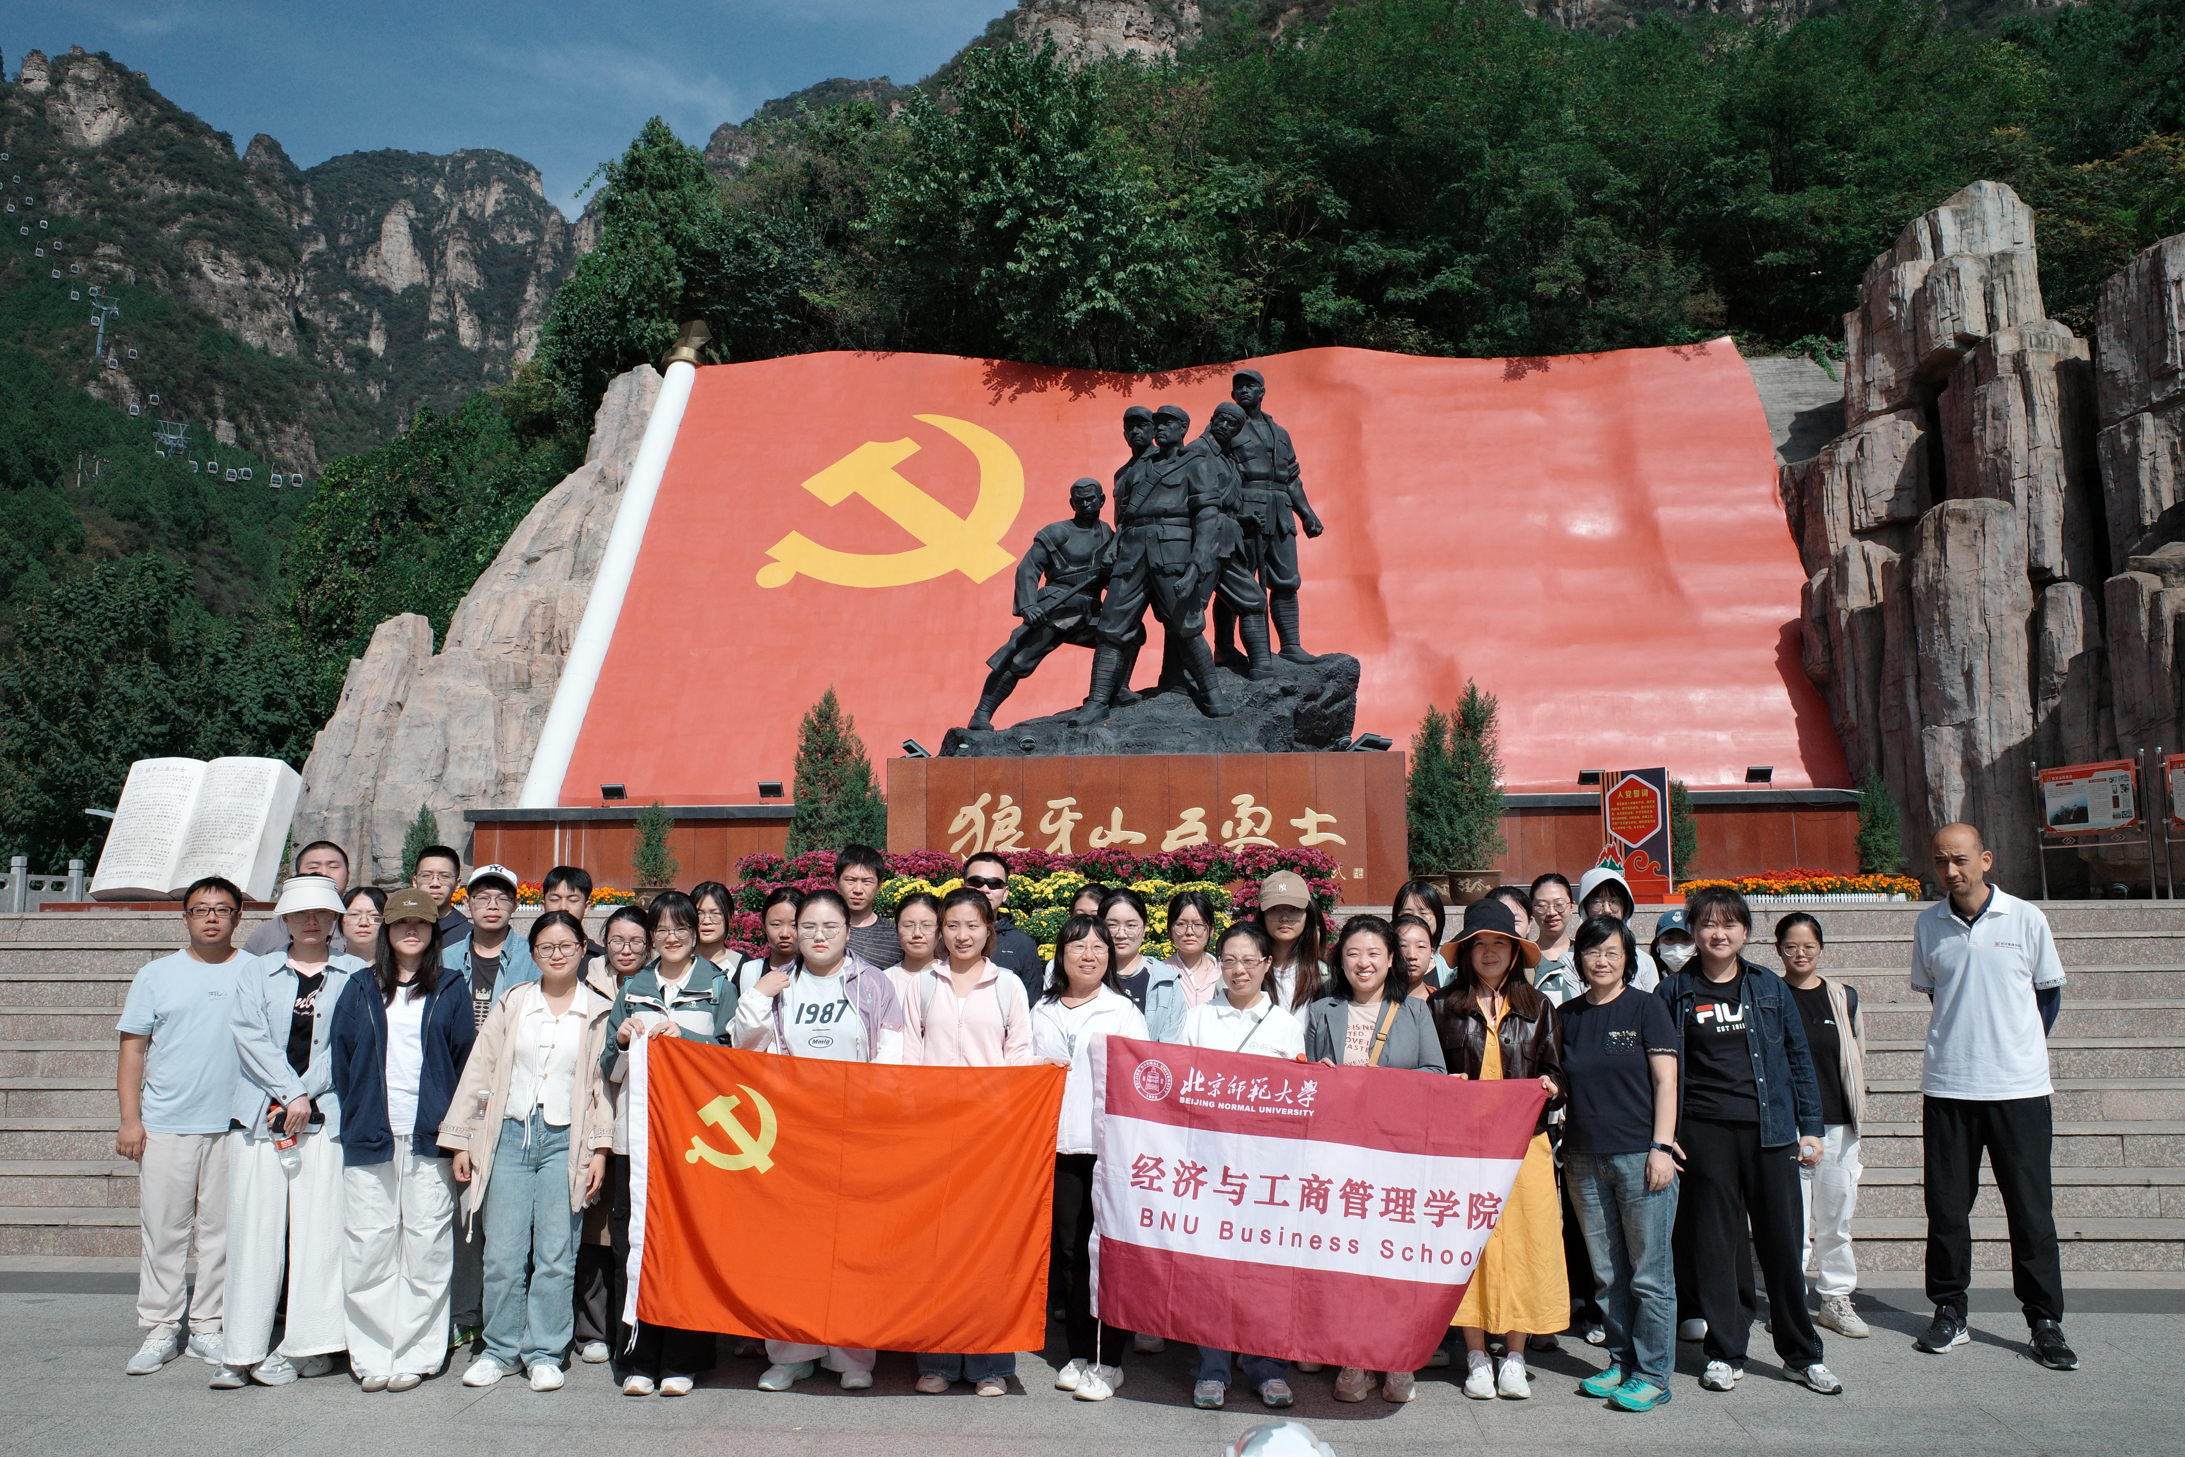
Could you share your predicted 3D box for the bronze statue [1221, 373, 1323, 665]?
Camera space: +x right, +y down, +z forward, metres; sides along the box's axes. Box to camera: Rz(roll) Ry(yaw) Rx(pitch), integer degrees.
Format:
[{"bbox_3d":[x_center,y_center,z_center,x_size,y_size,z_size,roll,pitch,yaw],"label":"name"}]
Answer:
[{"bbox_3d":[1.964,-2.362,18.903,1.209,3.393,0.950,-2,-7,11],"label":"bronze statue"}]

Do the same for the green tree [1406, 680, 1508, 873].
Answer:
[{"bbox_3d":[3.689,0.479,17.243,1.009,1.981,1.050,-1,-7,4],"label":"green tree"}]

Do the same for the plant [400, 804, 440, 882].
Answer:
[{"bbox_3d":[-9.246,1.602,23.476,0.657,1.131,0.600,-1,-7,4],"label":"plant"}]

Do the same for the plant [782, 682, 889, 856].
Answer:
[{"bbox_3d":[-2.679,0.515,17.890,1.147,1.948,1.100,-1,-7,4],"label":"plant"}]

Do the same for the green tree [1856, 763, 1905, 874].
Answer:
[{"bbox_3d":[10.133,1.161,21.855,0.639,1.449,0.660,-1,-7,4],"label":"green tree"}]

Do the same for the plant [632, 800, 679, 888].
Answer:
[{"bbox_3d":[-5.889,1.566,22.941,0.659,1.197,0.620,-1,-7,4],"label":"plant"}]

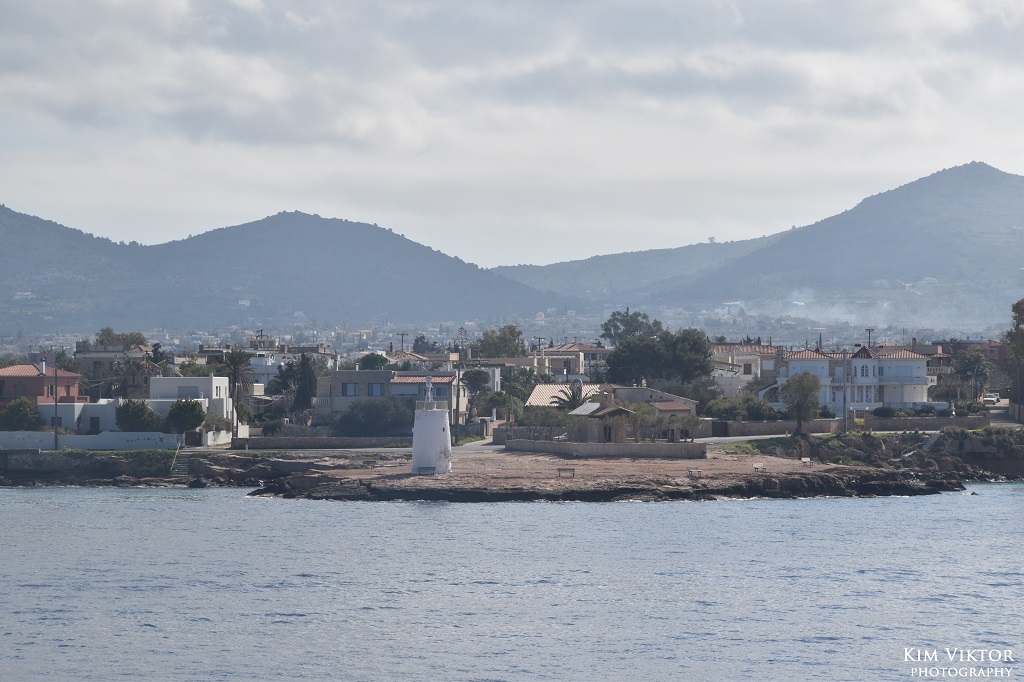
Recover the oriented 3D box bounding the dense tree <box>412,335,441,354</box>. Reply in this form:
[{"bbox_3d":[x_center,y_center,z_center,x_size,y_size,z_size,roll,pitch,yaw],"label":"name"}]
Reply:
[{"bbox_3d":[-17.520,2.670,740.000,5.800,8.000,5.500,0,0,0],"label":"dense tree"}]

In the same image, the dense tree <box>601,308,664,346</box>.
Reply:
[{"bbox_3d":[21.360,0.990,640.000,11.500,13.500,10.500,0,0,0],"label":"dense tree"}]

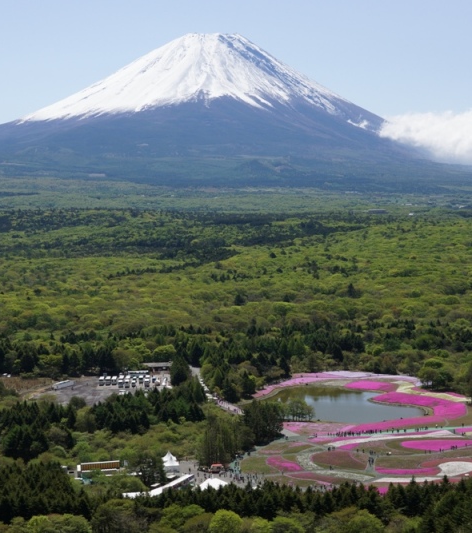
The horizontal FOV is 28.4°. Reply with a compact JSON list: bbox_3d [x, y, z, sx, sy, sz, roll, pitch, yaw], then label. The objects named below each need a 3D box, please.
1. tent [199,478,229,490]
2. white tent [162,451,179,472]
[{"bbox_3d":[-7.293,72.660,309.184,9.600,5.200,8.500,-1,4,-12],"label":"tent"},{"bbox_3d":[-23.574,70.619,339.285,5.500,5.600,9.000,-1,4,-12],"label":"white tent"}]

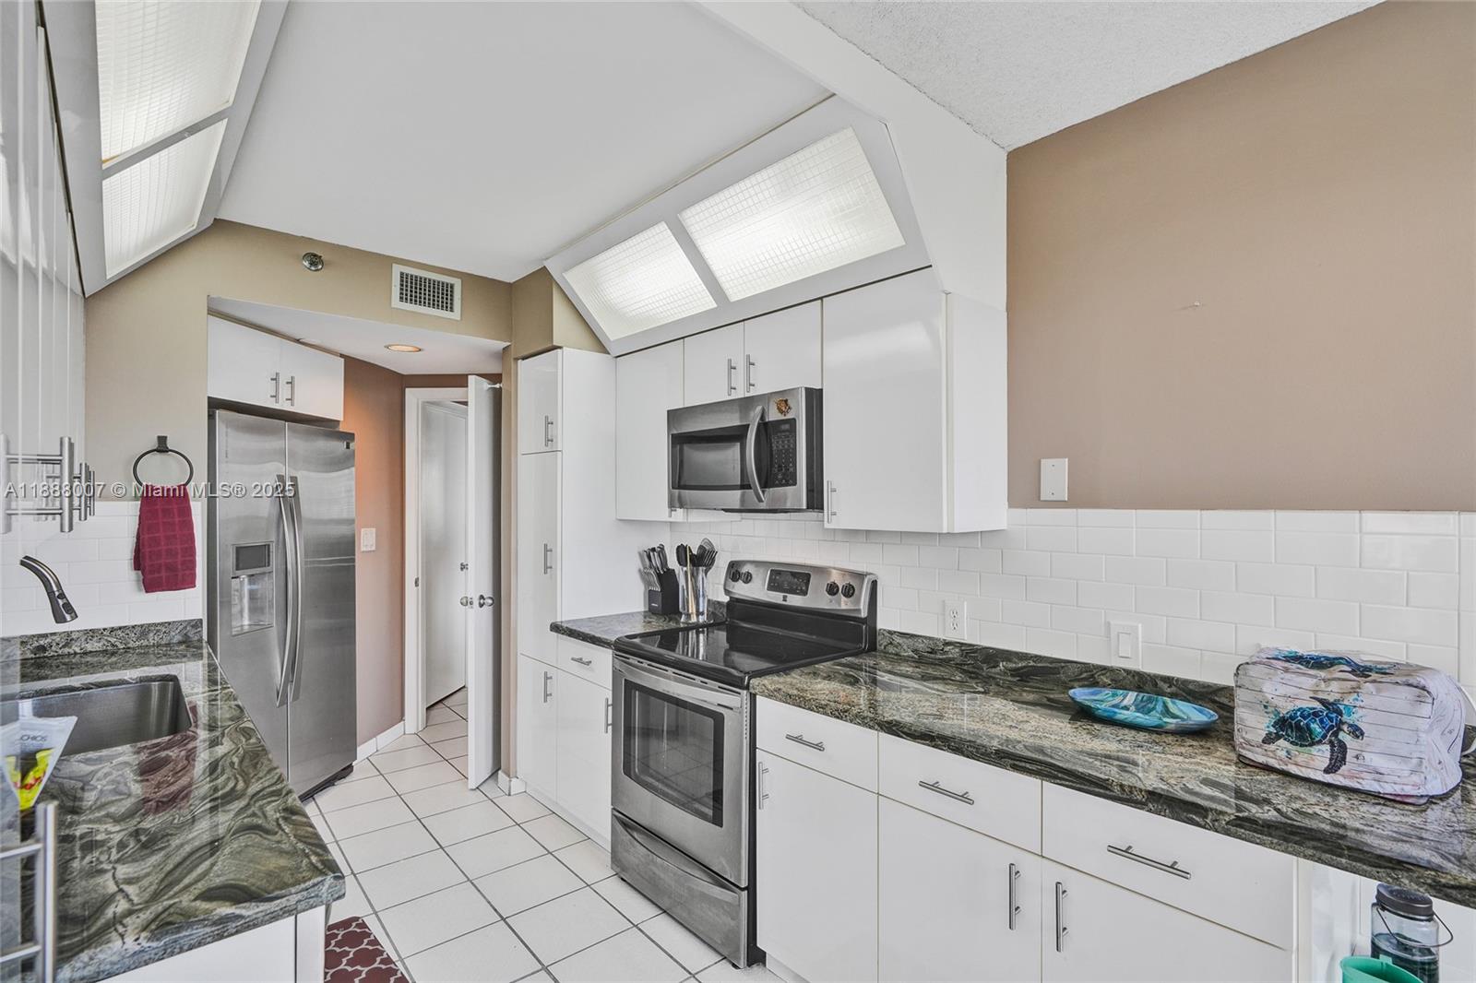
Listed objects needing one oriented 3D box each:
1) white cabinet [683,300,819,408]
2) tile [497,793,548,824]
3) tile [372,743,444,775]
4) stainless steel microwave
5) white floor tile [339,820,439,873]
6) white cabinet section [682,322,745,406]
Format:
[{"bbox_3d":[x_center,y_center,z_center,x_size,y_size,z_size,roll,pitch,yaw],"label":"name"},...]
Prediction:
[{"bbox_3d":[0.146,-0.501,2.639,0.330,0.313,0.762,1,-1,-43],"label":"white cabinet"},{"bbox_3d":[-1.059,1.544,3.226,0.186,0.010,0.326,1,-1,-41],"label":"tile"},{"bbox_3d":[-1.877,1.526,3.722,0.320,0.010,0.320,1,-1,-40],"label":"tile"},{"bbox_3d":[0.119,-0.130,2.523,0.395,0.409,0.756,1,-2,-41],"label":"stainless steel microwave"},{"bbox_3d":[-1.488,1.513,2.802,0.320,0.010,0.320,1,-1,-40],"label":"white floor tile"},{"bbox_3d":[0.024,-0.490,2.781,0.335,0.324,0.374,2,-2,-42],"label":"white cabinet section"}]

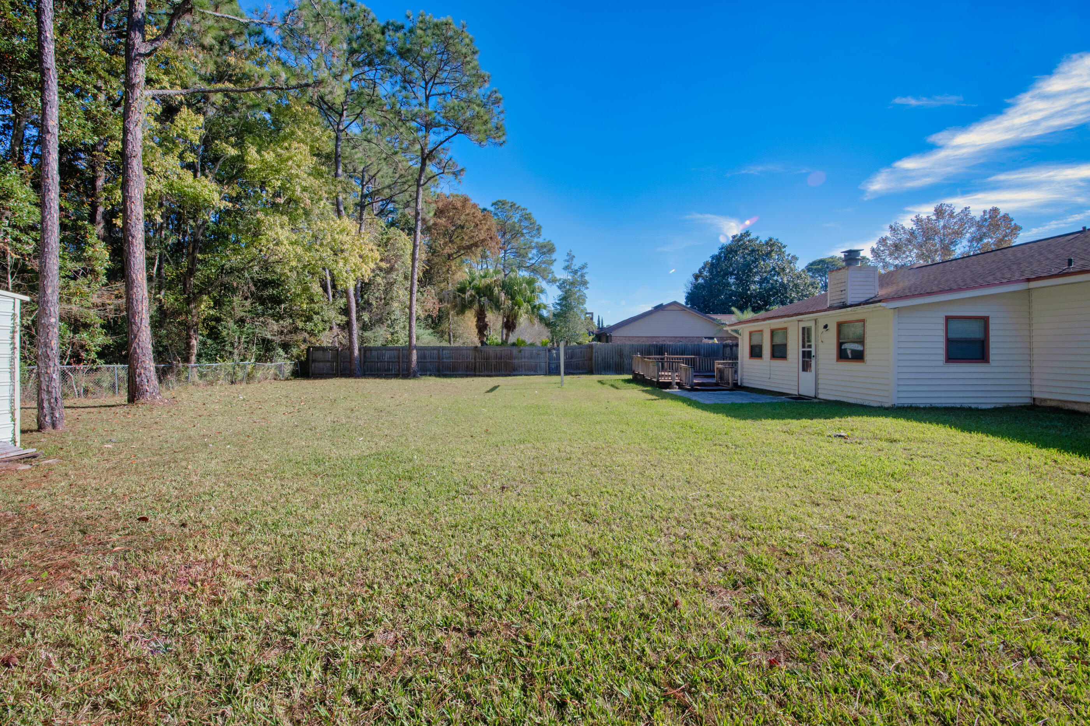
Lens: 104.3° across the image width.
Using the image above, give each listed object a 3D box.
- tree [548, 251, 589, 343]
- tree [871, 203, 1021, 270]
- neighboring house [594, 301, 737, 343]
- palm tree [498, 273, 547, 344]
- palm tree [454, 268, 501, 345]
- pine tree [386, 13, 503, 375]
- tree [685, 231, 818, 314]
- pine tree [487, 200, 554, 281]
[{"bbox_3d":[1.682,-3.720,30.500,2.938,8.744,2.938,0,1,0],"label":"tree"},{"bbox_3d":[29.806,-5.698,32.000,8.583,12.660,8.583,0,1,0],"label":"tree"},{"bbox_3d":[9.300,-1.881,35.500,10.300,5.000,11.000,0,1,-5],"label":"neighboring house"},{"bbox_3d":[-1.596,-2.781,29.500,3.257,6.891,3.257,0,1,0],"label":"palm tree"},{"bbox_3d":[-4.747,-2.994,29.800,3.312,7.309,3.312,0,1,0],"label":"palm tree"},{"bbox_3d":[-5.868,-10.069,25.300,6.830,21.664,6.830,0,1,0],"label":"pine tree"},{"bbox_3d":[20.550,-6.454,43.000,12.121,13.885,12.121,0,1,0],"label":"tree"},{"bbox_3d":[-2.491,-8.053,43.000,7.021,17.083,7.021,0,1,0],"label":"pine tree"}]

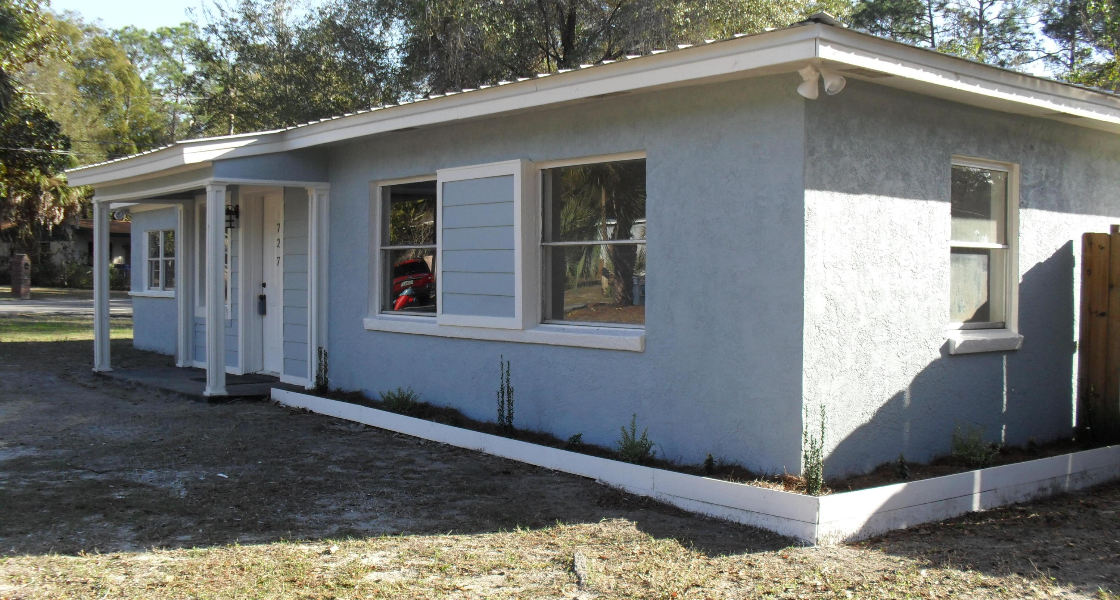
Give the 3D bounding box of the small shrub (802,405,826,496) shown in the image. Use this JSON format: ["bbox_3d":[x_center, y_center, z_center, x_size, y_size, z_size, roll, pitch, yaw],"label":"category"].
[{"bbox_3d":[1.421,0.843,6.340,0.132,0.505,0.132,1,1,13],"label":"small shrub"}]

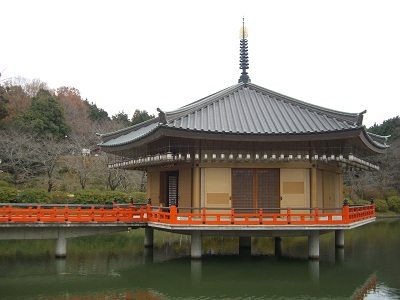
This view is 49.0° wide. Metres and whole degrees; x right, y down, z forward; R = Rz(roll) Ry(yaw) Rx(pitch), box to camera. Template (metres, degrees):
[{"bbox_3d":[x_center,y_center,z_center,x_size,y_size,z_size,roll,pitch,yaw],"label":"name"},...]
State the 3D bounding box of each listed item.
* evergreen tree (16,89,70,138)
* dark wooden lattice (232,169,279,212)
[{"bbox_3d":[-23.824,-4.978,66.847,8.219,8.943,7.500,0,-6,0],"label":"evergreen tree"},{"bbox_3d":[2.350,1.783,18.374,2.021,2.020,0.100,0,-6,0],"label":"dark wooden lattice"}]

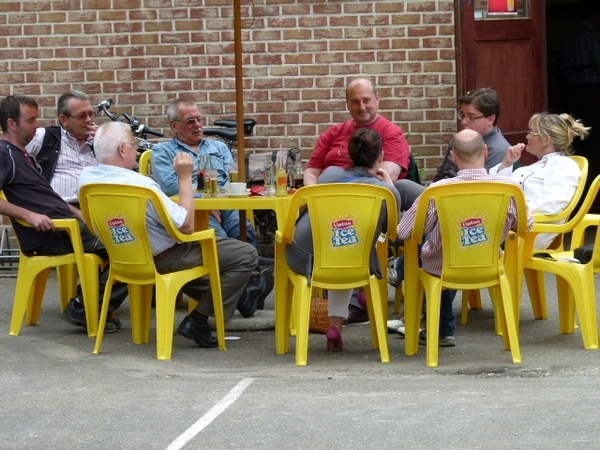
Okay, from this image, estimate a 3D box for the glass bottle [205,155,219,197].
[{"bbox_3d":[-0.462,-0.263,13.650,0.060,0.210,0.060,-1,5,0],"label":"glass bottle"}]

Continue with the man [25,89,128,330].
[{"bbox_3d":[-1.083,-0.122,14.494,0.850,1.240,0.580,3,7,42],"label":"man"}]

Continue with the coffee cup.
[{"bbox_3d":[-0.329,-0.195,14.070,0.096,0.064,0.088,-2,5,-2],"label":"coffee cup"}]

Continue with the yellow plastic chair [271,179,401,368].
[{"bbox_3d":[0.178,0.212,12.592,0.550,0.850,0.570,-2,5,-8],"label":"yellow plastic chair"}]

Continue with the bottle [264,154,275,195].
[{"bbox_3d":[-0.157,-0.255,13.531,0.056,0.200,0.056,-1,5,0],"label":"bottle"}]

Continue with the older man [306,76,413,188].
[{"bbox_3d":[0.315,-0.177,15.150,0.620,1.285,0.840,0,6,18],"label":"older man"}]

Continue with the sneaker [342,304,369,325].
[{"bbox_3d":[0.282,0.461,13.937,0.280,0.110,0.105,-6,7,-41],"label":"sneaker"}]

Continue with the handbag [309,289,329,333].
[{"bbox_3d":[0.088,0.439,14.180,0.240,0.250,0.150,-2,5,-2],"label":"handbag"}]

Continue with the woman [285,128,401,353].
[{"bbox_3d":[0.223,0.070,13.360,0.570,1.130,0.820,-2,5,-2],"label":"woman"}]

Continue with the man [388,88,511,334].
[{"bbox_3d":[0.847,-0.129,14.197,0.880,1.210,0.580,-5,7,-38],"label":"man"}]

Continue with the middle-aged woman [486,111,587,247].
[{"bbox_3d":[1.140,-0.030,13.624,0.850,1.100,0.540,-4,6,-28],"label":"middle-aged woman"}]

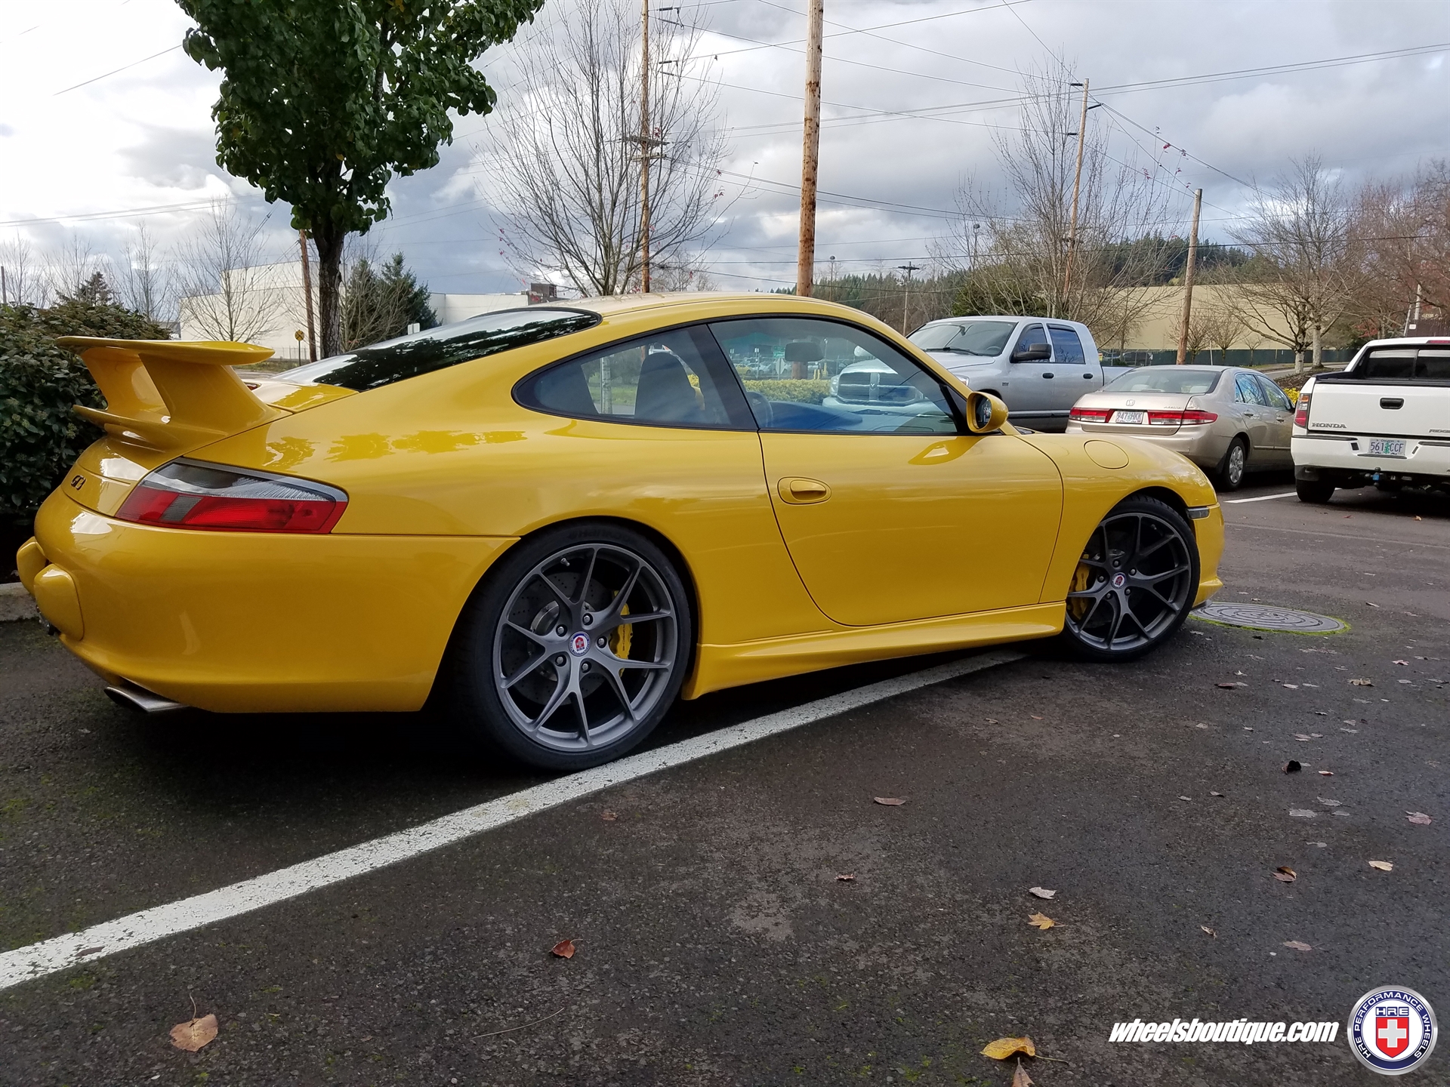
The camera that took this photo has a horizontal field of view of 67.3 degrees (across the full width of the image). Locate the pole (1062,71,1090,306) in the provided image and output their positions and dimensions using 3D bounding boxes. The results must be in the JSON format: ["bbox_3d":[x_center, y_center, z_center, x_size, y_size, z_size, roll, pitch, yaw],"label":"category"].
[{"bbox_3d":[16.167,-14.904,50.931,0.300,12.950,0.300,4,10,17],"label":"pole"}]

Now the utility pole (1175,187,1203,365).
[{"bbox_3d":[17.213,-9.622,40.428,0.280,6.930,0.280,5,10,23],"label":"utility pole"}]

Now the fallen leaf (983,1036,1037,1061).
[{"bbox_3d":[0.411,0.737,1.590,0.085,0.022,0.050,0,8,-14],"label":"fallen leaf"}]

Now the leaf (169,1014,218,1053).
[{"bbox_3d":[-0.753,0.700,1.550,0.064,0.015,0.085,-3,9,-33],"label":"leaf"}]

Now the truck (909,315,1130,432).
[{"bbox_3d":[3.980,-2.190,15.550,2.030,1.950,6.200,9,11,42],"label":"truck"}]

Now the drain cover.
[{"bbox_3d":[2.569,0.349,5.189,0.690,0.030,0.690,-3,9,-36],"label":"drain cover"}]

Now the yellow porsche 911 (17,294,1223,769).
[{"bbox_3d":[0.057,-0.232,3.960,4.430,1.280,1.820,-3,9,-36],"label":"yellow porsche 911"}]

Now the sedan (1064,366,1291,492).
[{"bbox_3d":[6.200,-1.530,14.150,1.830,1.460,4.800,9,12,42],"label":"sedan"}]

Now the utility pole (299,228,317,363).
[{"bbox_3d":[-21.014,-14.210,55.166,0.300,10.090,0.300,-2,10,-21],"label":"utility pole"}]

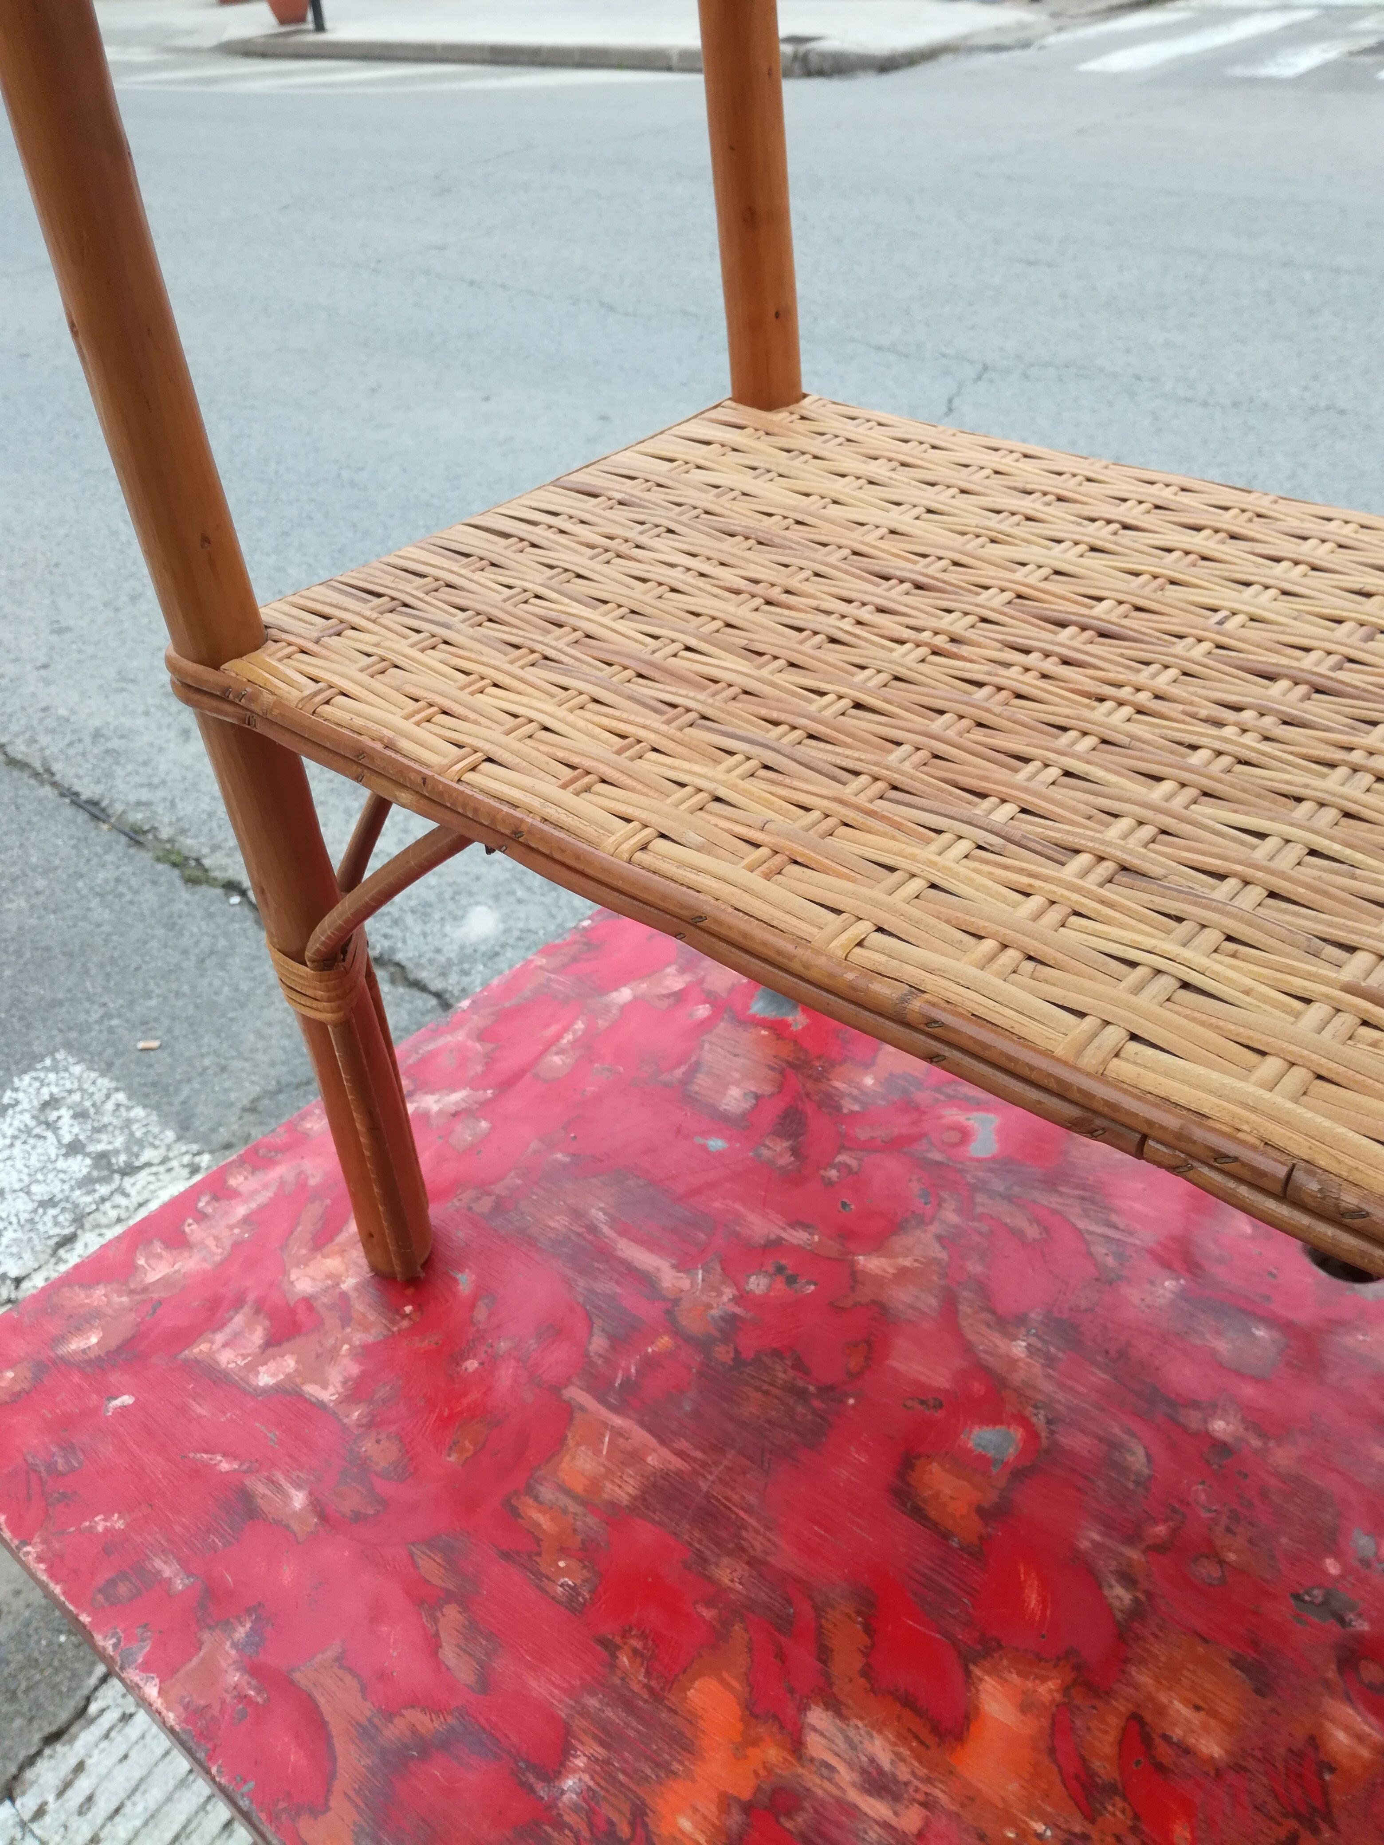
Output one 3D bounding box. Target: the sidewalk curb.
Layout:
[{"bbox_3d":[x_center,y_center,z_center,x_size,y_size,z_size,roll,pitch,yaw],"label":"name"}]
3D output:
[{"bbox_3d":[-0.636,-8.099,12.987,7.720,0.170,3.900,23,44,31],"label":"sidewalk curb"}]

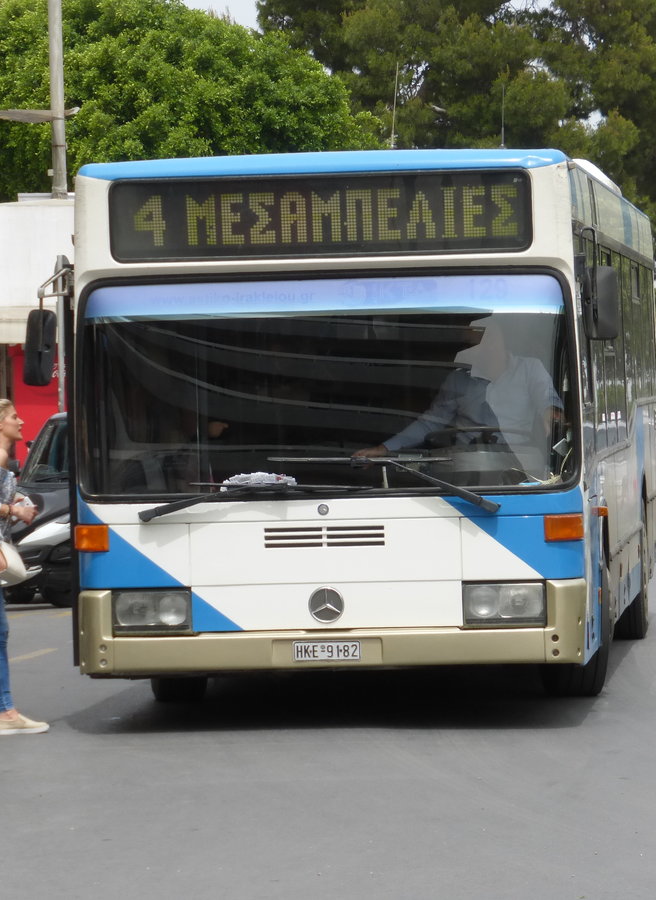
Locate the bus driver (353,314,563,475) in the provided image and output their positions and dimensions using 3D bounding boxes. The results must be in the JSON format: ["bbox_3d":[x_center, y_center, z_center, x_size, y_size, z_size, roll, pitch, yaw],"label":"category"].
[{"bbox_3d":[0.652,-0.045,25.300,1.020,1.280,0.850,-2,0,6],"label":"bus driver"}]

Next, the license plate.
[{"bbox_3d":[-0.005,0.978,24.361,0.325,0.100,0.015,-2,0,6],"label":"license plate"}]

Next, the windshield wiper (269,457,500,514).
[{"bbox_3d":[0.269,0.172,24.346,1.115,0.305,0.120,-2,0,6],"label":"windshield wiper"}]

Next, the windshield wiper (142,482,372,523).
[{"bbox_3d":[-0.357,0.244,24.408,1.139,0.184,0.120,-2,0,6],"label":"windshield wiper"}]

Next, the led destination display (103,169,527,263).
[{"bbox_3d":[-0.039,-1.147,24.511,2.061,0.401,0.090,-2,0,6],"label":"led destination display"}]

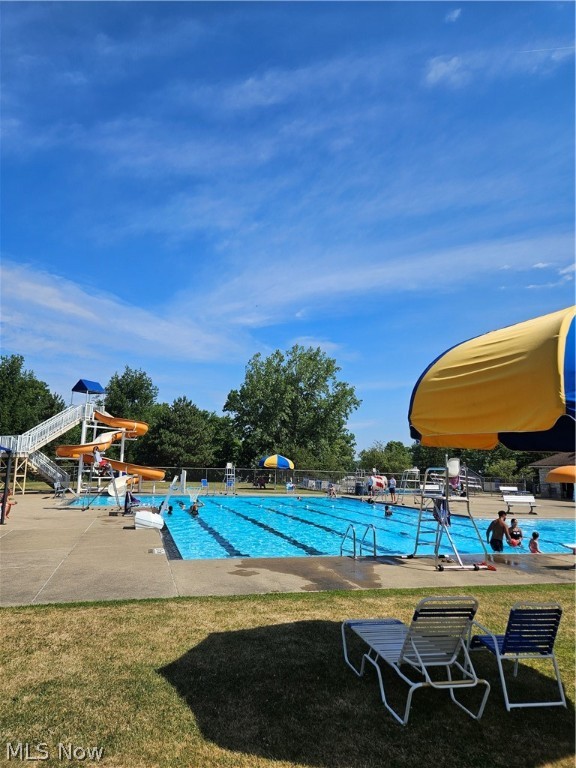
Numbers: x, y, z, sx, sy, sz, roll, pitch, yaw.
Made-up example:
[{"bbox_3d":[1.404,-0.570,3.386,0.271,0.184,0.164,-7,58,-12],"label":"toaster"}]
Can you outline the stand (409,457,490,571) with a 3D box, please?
[{"bbox_3d":[3.558,2.875,11.806,1.220,2.410,1.580,4,-10,-14],"label":"stand"}]

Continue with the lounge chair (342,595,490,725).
[{"bbox_3d":[1.121,2.420,5.019,0.685,0.980,1.770,3,-10,-12],"label":"lounge chair"}]

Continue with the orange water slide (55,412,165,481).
[{"bbox_3d":[-13.107,4.843,38.278,7.600,5.700,5.000,4,-10,-16],"label":"orange water slide"}]

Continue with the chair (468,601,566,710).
[{"bbox_3d":[2.080,2.466,4.866,0.590,0.880,0.810,3,-10,-11],"label":"chair"}]

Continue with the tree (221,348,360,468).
[{"bbox_3d":[0.650,4.647,69.176,17.600,17.600,16.500,1,-9,0],"label":"tree"}]

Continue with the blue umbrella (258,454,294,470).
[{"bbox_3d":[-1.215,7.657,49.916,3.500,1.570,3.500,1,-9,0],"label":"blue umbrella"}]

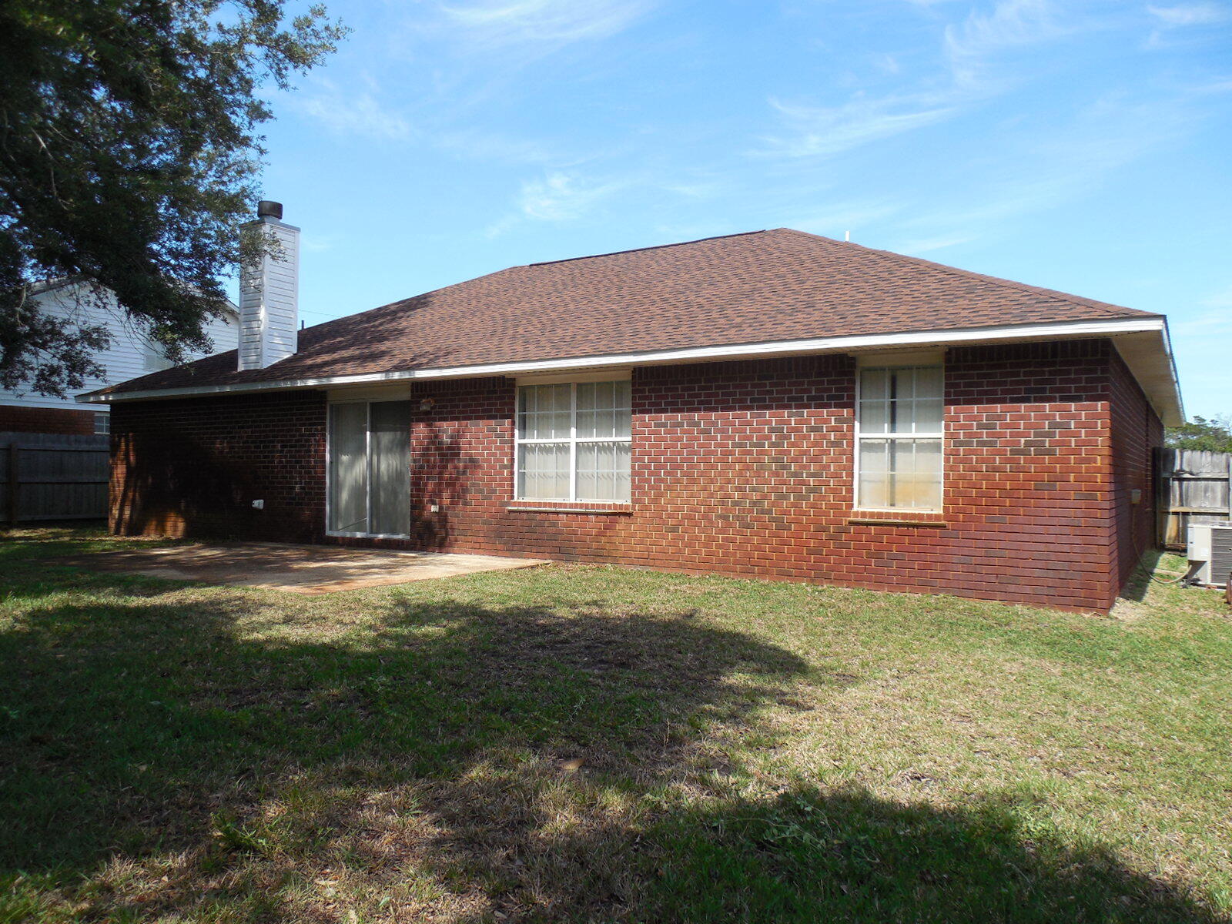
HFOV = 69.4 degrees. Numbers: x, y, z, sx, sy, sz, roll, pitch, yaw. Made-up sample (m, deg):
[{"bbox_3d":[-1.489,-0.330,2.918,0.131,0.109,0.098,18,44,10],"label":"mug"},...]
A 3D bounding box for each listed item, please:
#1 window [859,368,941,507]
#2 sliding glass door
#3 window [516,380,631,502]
[{"bbox_3d":[2.894,-0.232,9.084,0.900,1.500,0.100,0,-1,32],"label":"window"},{"bbox_3d":[-3.694,0.107,13.284,1.810,2.000,0.120,0,-1,32],"label":"sliding glass door"},{"bbox_3d":[-0.553,-0.240,11.279,1.810,1.500,0.100,0,-1,32],"label":"window"}]

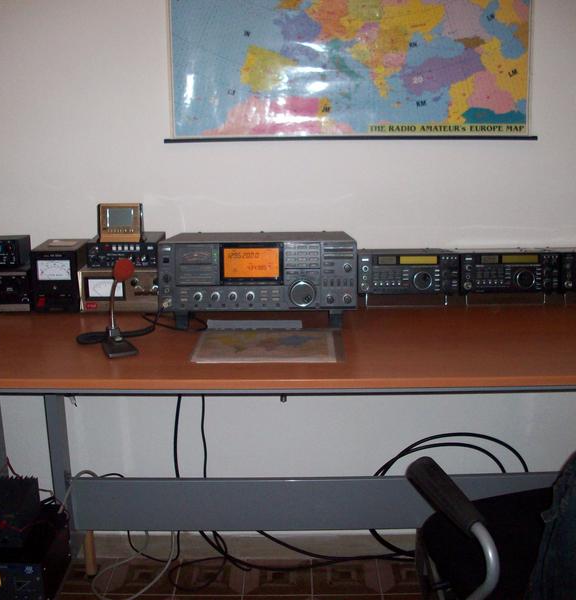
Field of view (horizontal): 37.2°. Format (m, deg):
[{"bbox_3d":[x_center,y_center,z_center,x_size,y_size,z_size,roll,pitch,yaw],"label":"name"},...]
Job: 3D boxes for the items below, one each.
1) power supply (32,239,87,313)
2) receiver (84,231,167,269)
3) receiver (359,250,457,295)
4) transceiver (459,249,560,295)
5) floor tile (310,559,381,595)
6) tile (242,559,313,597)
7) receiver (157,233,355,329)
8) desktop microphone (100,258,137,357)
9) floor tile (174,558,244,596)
[{"bbox_3d":[-0.542,-0.063,2.080,0.112,0.150,0.175,-1,14,1],"label":"power supply"},{"bbox_3d":[-0.390,-0.123,2.104,0.170,0.062,0.160,-1,14,1],"label":"receiver"},{"bbox_3d":[0.290,-0.076,2.146,0.241,0.100,0.250,-1,7,1],"label":"receiver"},{"bbox_3d":[0.530,-0.078,2.145,0.241,0.100,0.250,-1,7,1],"label":"transceiver"},{"bbox_3d":[0.165,0.792,2.447,0.195,0.010,0.195,-1,14,1],"label":"floor tile"},{"bbox_3d":[-0.027,0.795,2.448,0.196,0.010,0.195,-1,14,1],"label":"tile"},{"bbox_3d":[-0.063,-0.061,2.008,0.425,0.176,0.400,-1,9,1],"label":"receiver"},{"bbox_3d":[-0.337,0.008,1.703,0.064,0.186,0.115,-7,15,-24],"label":"desktop microphone"},{"bbox_3d":[-0.219,0.796,2.451,0.195,0.010,0.195,-1,14,1],"label":"floor tile"}]

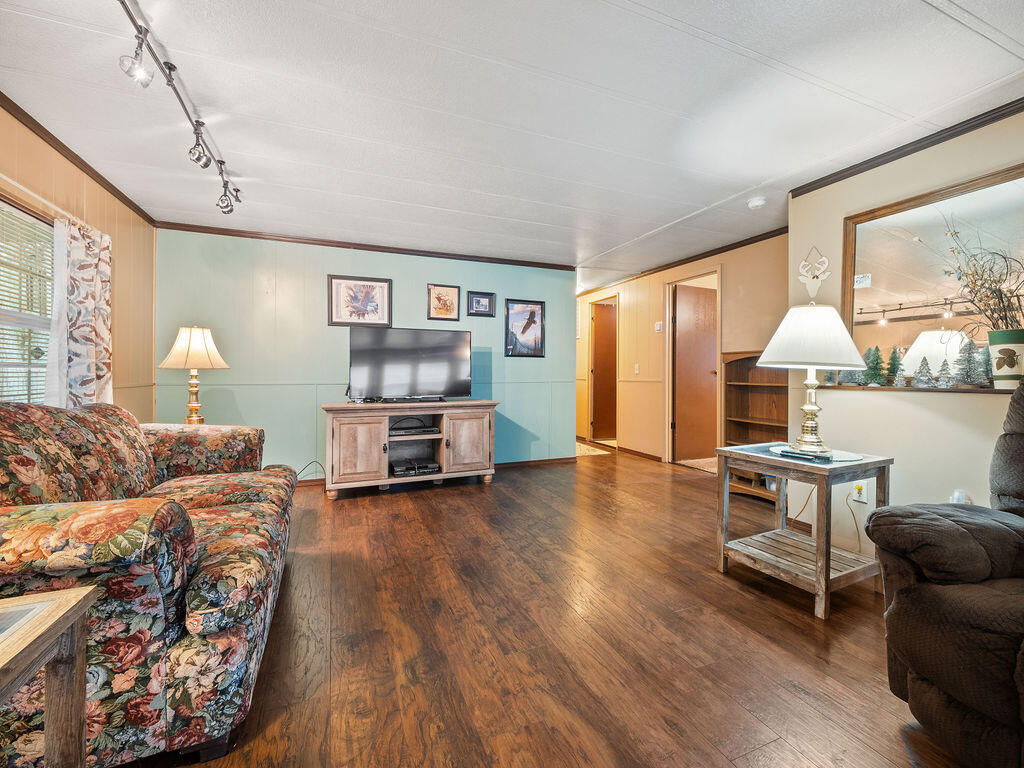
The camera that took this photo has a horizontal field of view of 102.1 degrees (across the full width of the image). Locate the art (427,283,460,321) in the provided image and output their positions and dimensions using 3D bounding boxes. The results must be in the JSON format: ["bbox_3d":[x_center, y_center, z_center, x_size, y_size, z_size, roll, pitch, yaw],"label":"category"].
[{"bbox_3d":[-0.691,-0.832,4.241,0.344,0.365,0.025,0,1,-23],"label":"art"}]

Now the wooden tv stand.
[{"bbox_3d":[-0.887,0.543,3.743,1.500,0.760,0.470,0,1,-23],"label":"wooden tv stand"}]

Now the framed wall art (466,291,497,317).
[{"bbox_3d":[-0.316,-0.847,4.400,0.318,0.262,0.025,0,1,-23],"label":"framed wall art"}]

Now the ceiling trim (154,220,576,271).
[{"bbox_3d":[-1.058,-1.317,4.077,3.928,0.064,0.030,-1,1,-23],"label":"ceiling trim"}]

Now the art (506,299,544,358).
[{"bbox_3d":[0.161,-0.613,4.606,0.493,0.636,0.025,0,1,-23],"label":"art"}]

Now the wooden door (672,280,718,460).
[{"bbox_3d":[2.218,-0.128,4.981,0.671,2.039,0.038,0,1,-23],"label":"wooden door"}]

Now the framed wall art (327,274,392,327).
[{"bbox_3d":[-1.428,-0.777,3.927,0.576,0.477,0.025,0,1,-23],"label":"framed wall art"}]

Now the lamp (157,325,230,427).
[{"bbox_3d":[-2.293,-0.048,3.009,0.420,0.730,0.420,0,1,-23],"label":"lamp"}]

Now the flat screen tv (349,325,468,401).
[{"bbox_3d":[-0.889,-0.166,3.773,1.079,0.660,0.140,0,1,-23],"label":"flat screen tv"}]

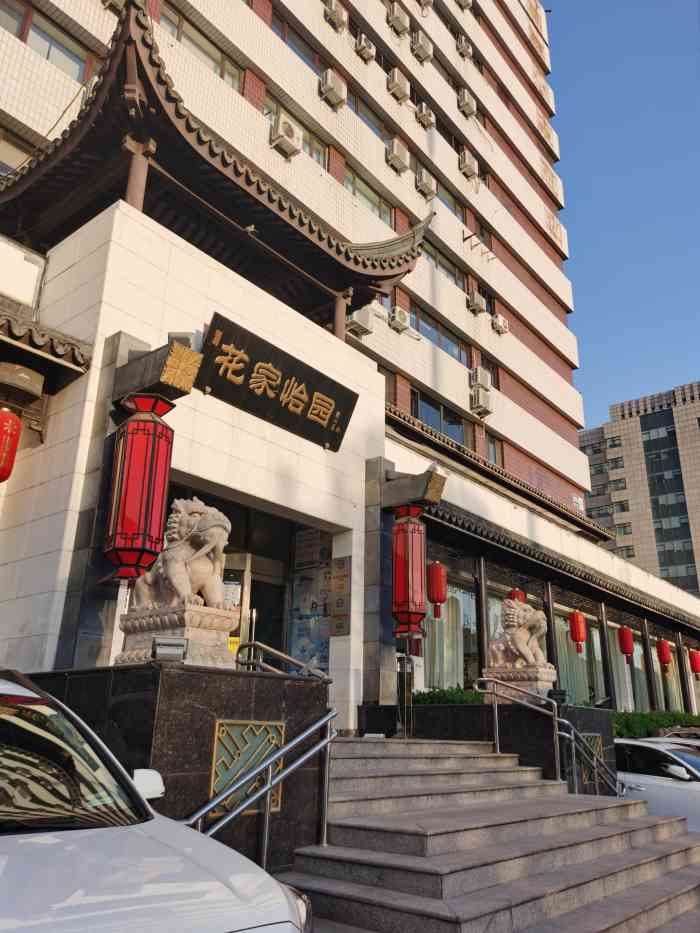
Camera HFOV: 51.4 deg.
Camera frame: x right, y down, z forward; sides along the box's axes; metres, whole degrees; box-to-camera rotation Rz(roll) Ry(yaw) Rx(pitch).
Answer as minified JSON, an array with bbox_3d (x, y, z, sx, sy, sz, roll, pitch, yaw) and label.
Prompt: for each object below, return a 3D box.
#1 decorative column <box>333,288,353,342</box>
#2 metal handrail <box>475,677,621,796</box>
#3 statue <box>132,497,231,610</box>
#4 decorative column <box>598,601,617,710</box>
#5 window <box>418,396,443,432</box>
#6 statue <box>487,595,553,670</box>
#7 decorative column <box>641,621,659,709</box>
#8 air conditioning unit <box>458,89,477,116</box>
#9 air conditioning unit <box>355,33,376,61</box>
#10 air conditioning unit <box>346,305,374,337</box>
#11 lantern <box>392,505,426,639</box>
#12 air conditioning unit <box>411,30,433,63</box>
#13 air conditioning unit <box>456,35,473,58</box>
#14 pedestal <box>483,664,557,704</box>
[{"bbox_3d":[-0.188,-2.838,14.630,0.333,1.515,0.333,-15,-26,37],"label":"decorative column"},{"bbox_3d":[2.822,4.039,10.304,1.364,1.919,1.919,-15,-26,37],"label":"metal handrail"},{"bbox_3d":[-1.425,0.774,6.337,0.750,0.940,0.470,-15,-26,37],"label":"statue"},{"bbox_3d":[7.406,5.659,21.060,0.210,3.350,0.250,-15,-26,37],"label":"decorative column"},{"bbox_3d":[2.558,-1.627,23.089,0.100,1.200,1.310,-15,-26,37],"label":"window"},{"bbox_3d":[2.560,2.528,10.919,0.760,0.940,0.470,-15,-26,37],"label":"statue"},{"bbox_3d":[9.798,6.717,23.789,0.210,3.350,0.250,-15,-26,37],"label":"decorative column"},{"bbox_3d":[5.201,-15.957,32.017,0.320,0.720,0.820,-15,-26,37],"label":"air conditioning unit"},{"bbox_3d":[0.530,-13.416,23.451,0.295,0.530,0.688,-15,-26,37],"label":"air conditioning unit"},{"bbox_3d":[0.242,-4.277,21.373,0.333,0.566,0.828,-15,-26,37],"label":"air conditioning unit"},{"bbox_3d":[0.926,1.582,11.184,0.500,2.054,0.500,-15,-26,37],"label":"lantern"},{"bbox_3d":[2.949,-16.962,29.450,0.320,0.660,0.860,-15,-26,37],"label":"air conditioning unit"},{"bbox_3d":[5.224,-18.993,33.091,0.310,0.640,0.760,-15,-26,37],"label":"air conditioning unit"},{"bbox_3d":[2.445,3.207,10.512,0.889,0.505,0.596,-15,-26,37],"label":"pedestal"}]

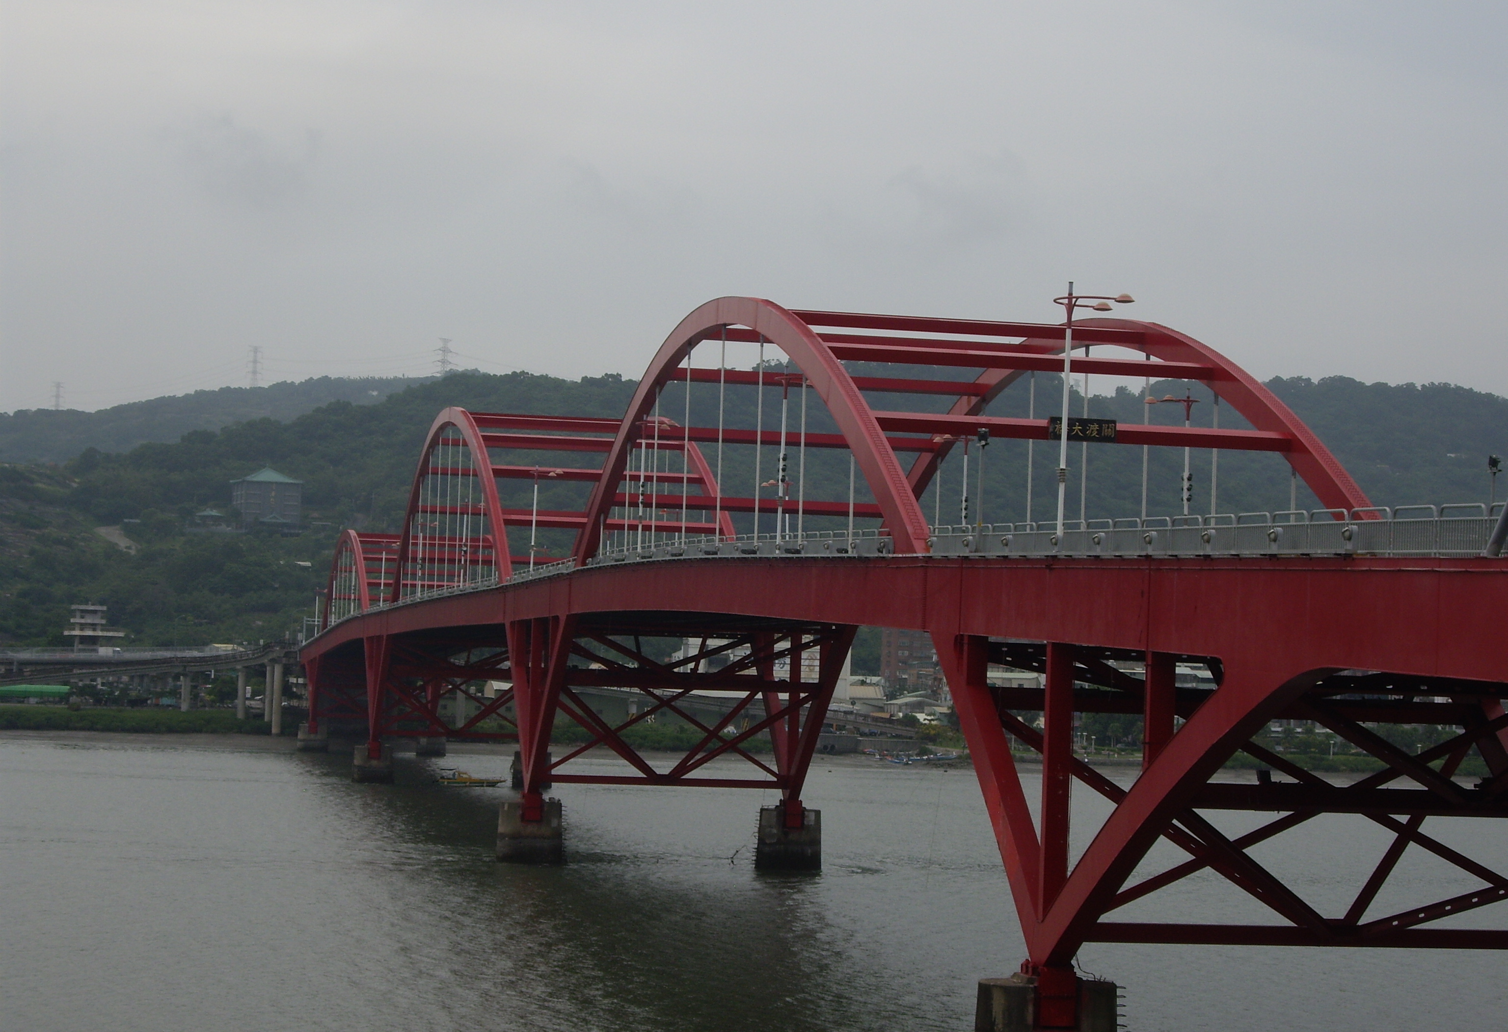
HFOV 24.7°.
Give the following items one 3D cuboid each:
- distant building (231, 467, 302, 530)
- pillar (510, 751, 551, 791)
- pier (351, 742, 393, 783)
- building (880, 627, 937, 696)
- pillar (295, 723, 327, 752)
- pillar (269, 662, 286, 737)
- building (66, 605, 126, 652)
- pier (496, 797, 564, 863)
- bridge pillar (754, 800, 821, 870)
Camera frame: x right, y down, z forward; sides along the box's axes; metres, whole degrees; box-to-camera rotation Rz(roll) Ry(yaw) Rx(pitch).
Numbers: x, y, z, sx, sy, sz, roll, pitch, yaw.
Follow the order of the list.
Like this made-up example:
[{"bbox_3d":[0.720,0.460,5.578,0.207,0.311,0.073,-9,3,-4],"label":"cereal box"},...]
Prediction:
[{"bbox_3d":[-187.808,-6.602,1330.000,23.500,24.500,23.000,3,-3,-20],"label":"distant building"},{"bbox_3d":[-26.629,30.594,414.658,4.750,4.450,3.100,3,-3,-10],"label":"pillar"},{"bbox_3d":[-45.433,29.564,411.309,4.750,4.800,3.100,3,-3,-10],"label":"pier"},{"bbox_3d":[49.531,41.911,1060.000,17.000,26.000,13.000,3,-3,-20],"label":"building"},{"bbox_3d":[-70.807,35.742,551.904,4.750,4.450,3.100,3,-3,-10],"label":"pillar"},{"bbox_3d":[-82.492,31.712,595.735,1.490,12.540,1.490,3,-3,-10],"label":"pillar"},{"bbox_3d":[-169.505,29.387,885.000,15.000,13.000,9.500,3,-3,-11],"label":"building"},{"bbox_3d":[-16.166,22.738,249.069,4.750,4.600,3.100,3,-3,-10],"label":"pier"},{"bbox_3d":[2.652,23.393,252.436,4.750,5.000,3.100,3,-3,-10],"label":"bridge pillar"}]

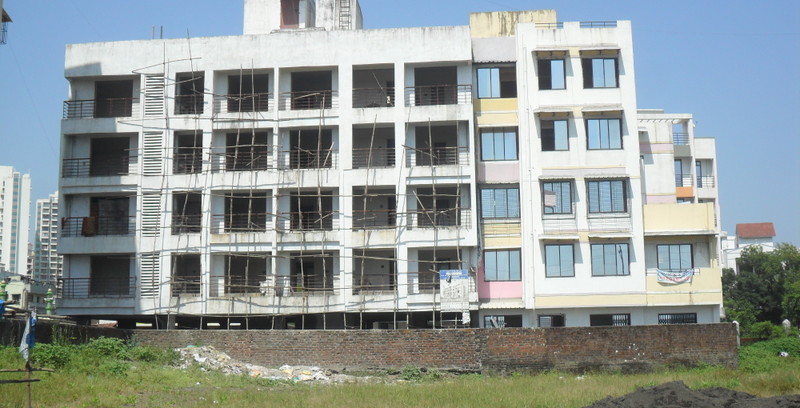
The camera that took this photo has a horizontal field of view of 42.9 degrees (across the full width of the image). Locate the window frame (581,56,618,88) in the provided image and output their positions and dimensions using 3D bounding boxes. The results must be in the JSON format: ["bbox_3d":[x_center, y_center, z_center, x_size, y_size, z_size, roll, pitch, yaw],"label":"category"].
[{"bbox_3d":[9.516,-6.170,48.038,1.646,1.465,0.150,-1,-8,4],"label":"window frame"}]

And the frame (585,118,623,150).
[{"bbox_3d":[9.564,-3.246,47.536,1.670,1.502,0.120,-1,-9,3],"label":"frame"}]

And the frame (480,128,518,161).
[{"bbox_3d":[4.802,-2.860,48.884,1.808,1.614,0.150,-1,-8,4],"label":"frame"}]

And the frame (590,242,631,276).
[{"bbox_3d":[9.639,2.560,46.595,1.753,1.496,0.120,-1,-9,3],"label":"frame"}]

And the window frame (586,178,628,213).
[{"bbox_3d":[9.608,-0.327,47.062,1.747,1.524,0.120,-1,-9,3],"label":"window frame"}]

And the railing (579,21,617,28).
[{"bbox_3d":[9.456,-8.526,48.363,1.759,0.335,0.060,-1,-9,3],"label":"railing"}]

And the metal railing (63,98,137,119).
[{"bbox_3d":[-14.633,-4.591,50.547,3.788,0.923,1.100,-1,-9,3],"label":"metal railing"}]

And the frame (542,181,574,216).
[{"bbox_3d":[7.322,-0.260,47.179,1.294,1.548,0.120,-1,-9,3],"label":"frame"}]

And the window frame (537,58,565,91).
[{"bbox_3d":[7.212,-6.112,48.130,1.268,1.521,0.120,-1,-9,3],"label":"window frame"}]

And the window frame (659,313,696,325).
[{"bbox_3d":[12.809,5.611,46.737,1.748,1.200,0.120,-1,-9,3],"label":"window frame"}]

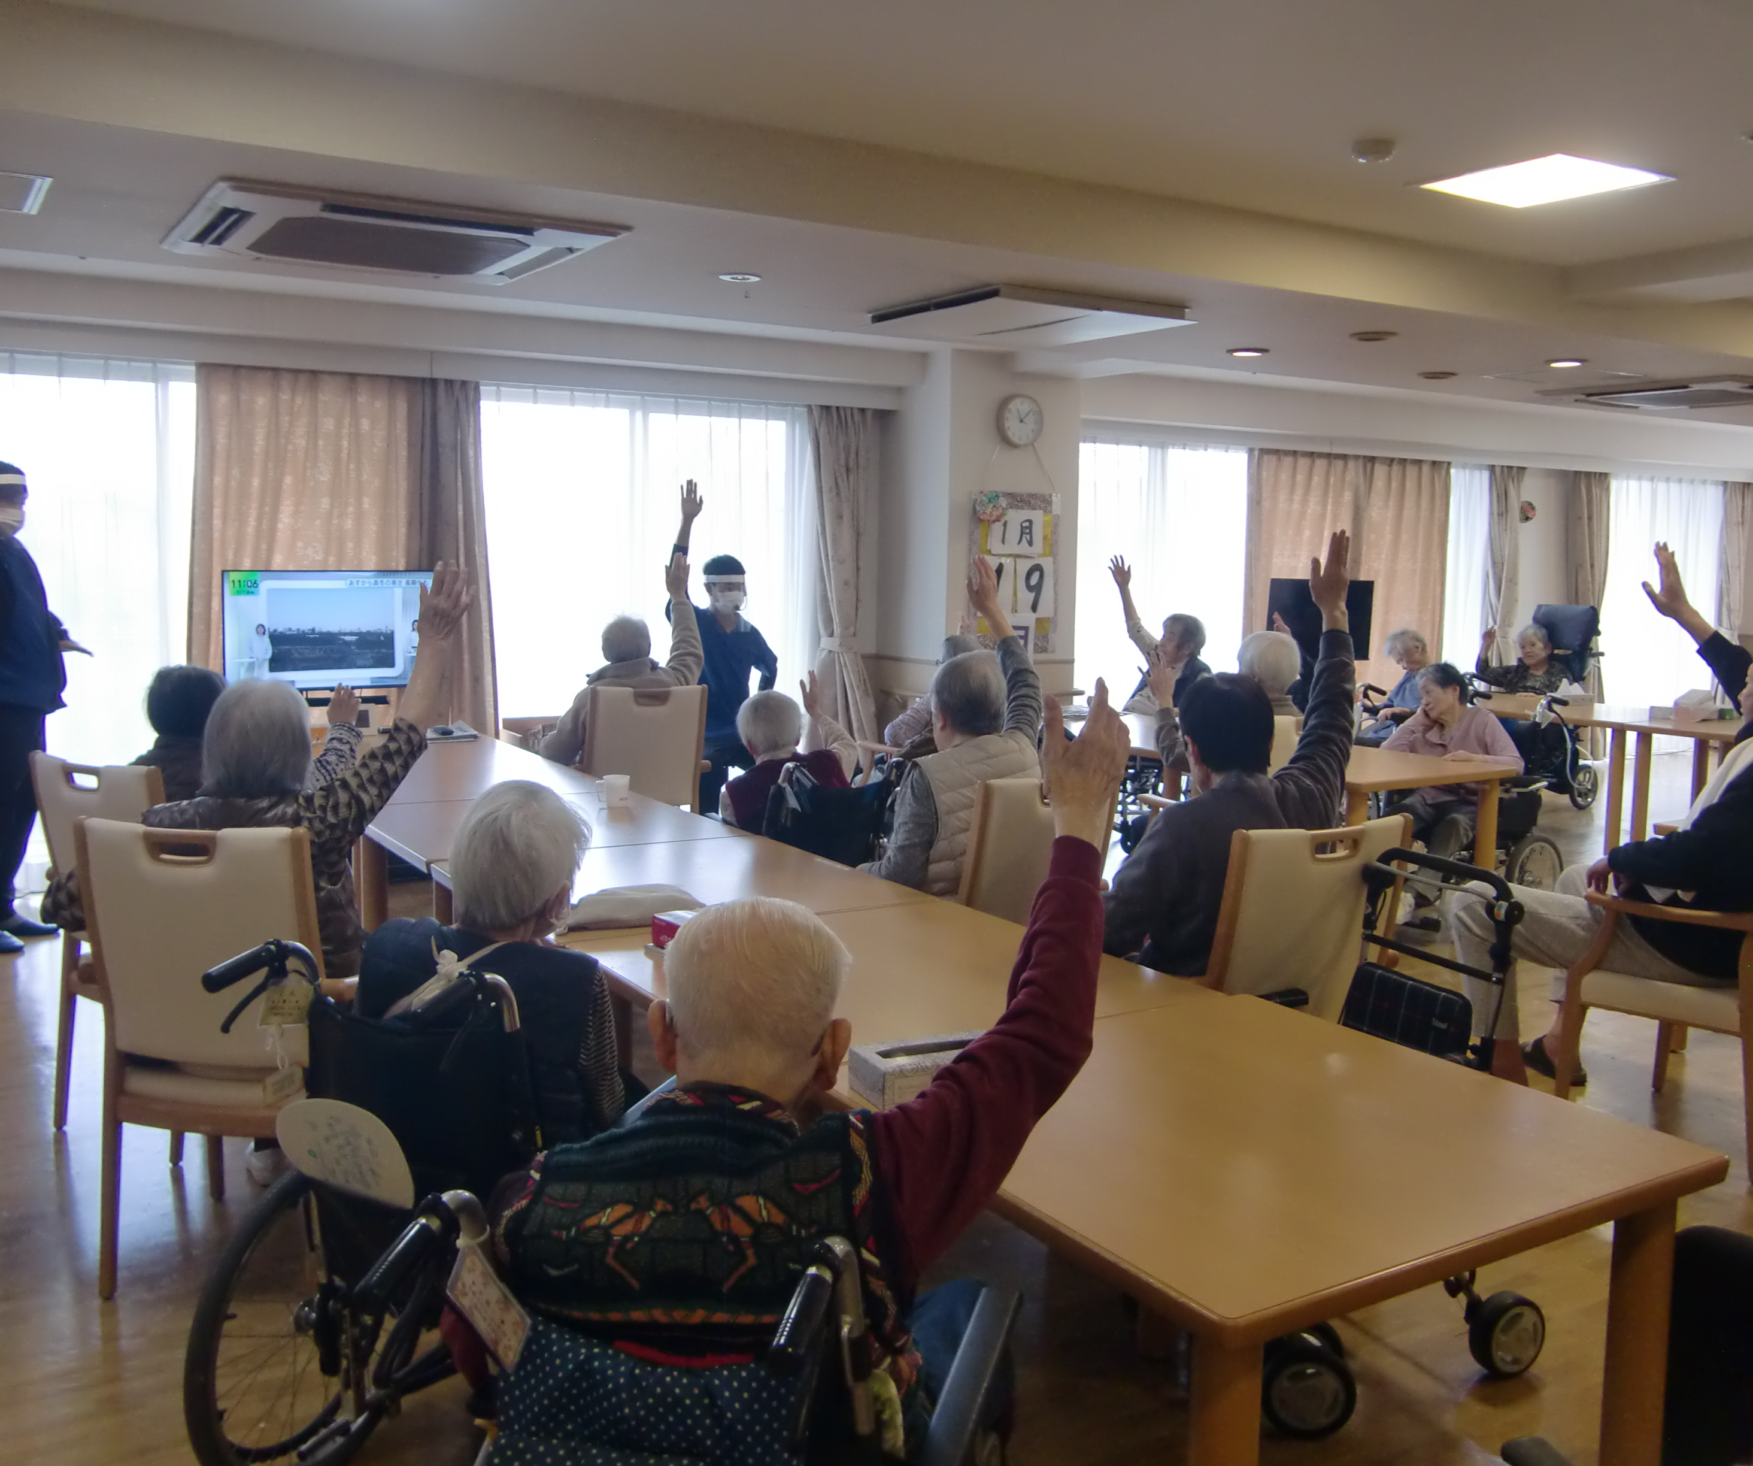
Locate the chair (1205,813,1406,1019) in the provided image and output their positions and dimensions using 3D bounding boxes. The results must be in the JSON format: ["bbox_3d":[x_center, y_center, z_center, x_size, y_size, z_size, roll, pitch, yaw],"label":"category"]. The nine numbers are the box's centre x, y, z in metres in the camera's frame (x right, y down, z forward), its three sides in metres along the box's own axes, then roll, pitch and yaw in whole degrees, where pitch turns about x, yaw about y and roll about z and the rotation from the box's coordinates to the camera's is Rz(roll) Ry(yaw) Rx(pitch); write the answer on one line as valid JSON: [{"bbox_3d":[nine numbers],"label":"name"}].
[{"bbox_3d":[0.737,0.625,3.415,0.550,0.930,0.580,-3,7,-30],"label":"chair"}]

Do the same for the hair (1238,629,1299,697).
[{"bbox_3d":[1.313,-0.228,5.300,0.180,0.220,0.210,-4,8,-37],"label":"hair"}]

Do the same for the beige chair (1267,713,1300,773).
[{"bbox_3d":[1.277,0.395,5.566,0.540,0.930,0.580,-3,8,-31],"label":"beige chair"}]

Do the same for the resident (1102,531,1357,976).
[{"bbox_3d":[0.660,0.312,3.484,0.660,1.530,0.780,-4,8,-36],"label":"resident"}]

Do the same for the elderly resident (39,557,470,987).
[{"bbox_3d":[-1.280,0.369,3.380,0.760,1.430,0.720,1,7,3],"label":"elderly resident"}]

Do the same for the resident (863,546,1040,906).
[{"bbox_3d":[0.154,0.288,3.997,0.500,1.420,0.720,-4,9,-40],"label":"resident"}]

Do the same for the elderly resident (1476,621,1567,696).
[{"bbox_3d":[3.747,-0.202,9.440,0.850,1.020,0.600,-3,8,-31],"label":"elderly resident"}]

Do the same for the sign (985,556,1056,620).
[{"bbox_3d":[0.742,-0.756,8.271,0.502,0.323,0.020,-3,8,-32],"label":"sign"}]

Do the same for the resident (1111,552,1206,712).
[{"bbox_3d":[1.353,-0.139,7.816,0.750,1.420,0.550,-1,7,-17],"label":"resident"}]

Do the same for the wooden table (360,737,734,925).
[{"bbox_3d":[-1.446,0.516,5.308,0.900,0.710,2.650,-3,8,-32],"label":"wooden table"}]

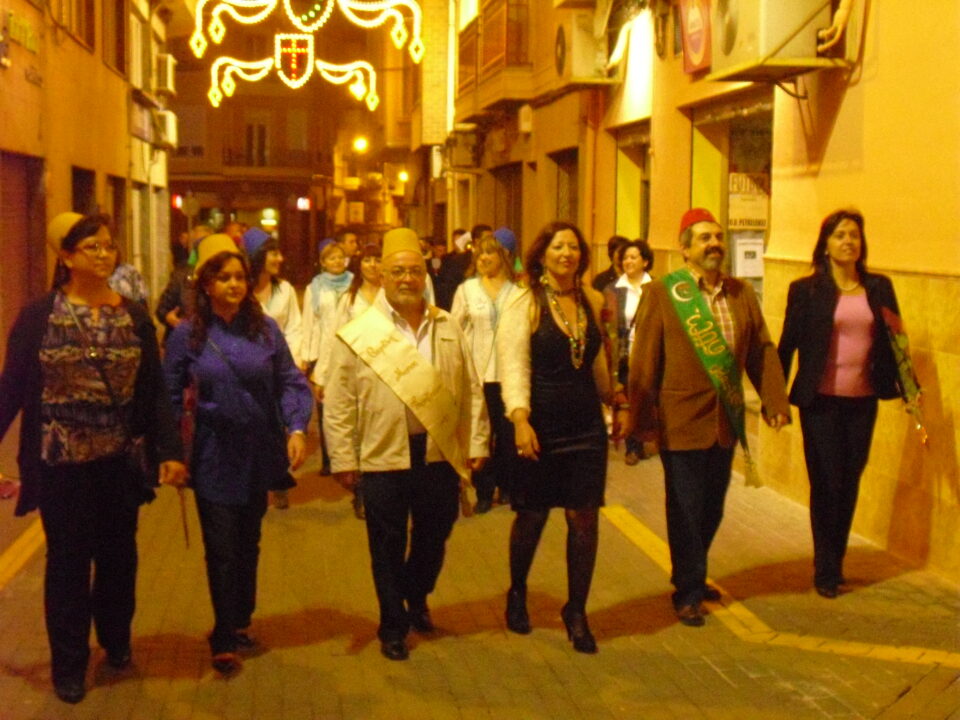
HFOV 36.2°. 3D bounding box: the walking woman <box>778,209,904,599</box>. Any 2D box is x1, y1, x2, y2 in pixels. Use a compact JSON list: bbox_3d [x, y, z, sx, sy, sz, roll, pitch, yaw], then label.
[{"bbox_3d":[1.647,0.192,6.678,0.500,1.733,0.400,0,5,0],"label":"walking woman"}]

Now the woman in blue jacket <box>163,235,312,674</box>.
[{"bbox_3d":[-0.951,0.342,5.763,0.540,1.647,0.480,-1,5,-16],"label":"woman in blue jacket"}]

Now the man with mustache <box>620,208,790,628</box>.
[{"bbox_3d":[0.988,0.228,6.465,0.610,1.772,0.520,-1,5,-11],"label":"man with mustache"}]

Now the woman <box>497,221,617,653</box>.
[{"bbox_3d":[0.315,0.292,5.963,0.460,1.701,0.460,0,5,-6],"label":"woman"}]

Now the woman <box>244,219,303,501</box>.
[{"bbox_3d":[-1.297,0.041,8.926,0.480,1.685,0.420,-1,5,-16],"label":"woman"}]

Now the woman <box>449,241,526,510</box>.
[{"bbox_3d":[0.051,0.059,8.867,0.500,1.674,0.420,0,5,-3],"label":"woman"}]

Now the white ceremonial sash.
[{"bbox_3d":[-0.307,0.133,5.821,0.490,0.685,0.300,-1,5,-11],"label":"white ceremonial sash"}]

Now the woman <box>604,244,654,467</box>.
[{"bbox_3d":[1.127,-0.065,10.721,0.460,1.623,0.400,0,5,0],"label":"woman"}]

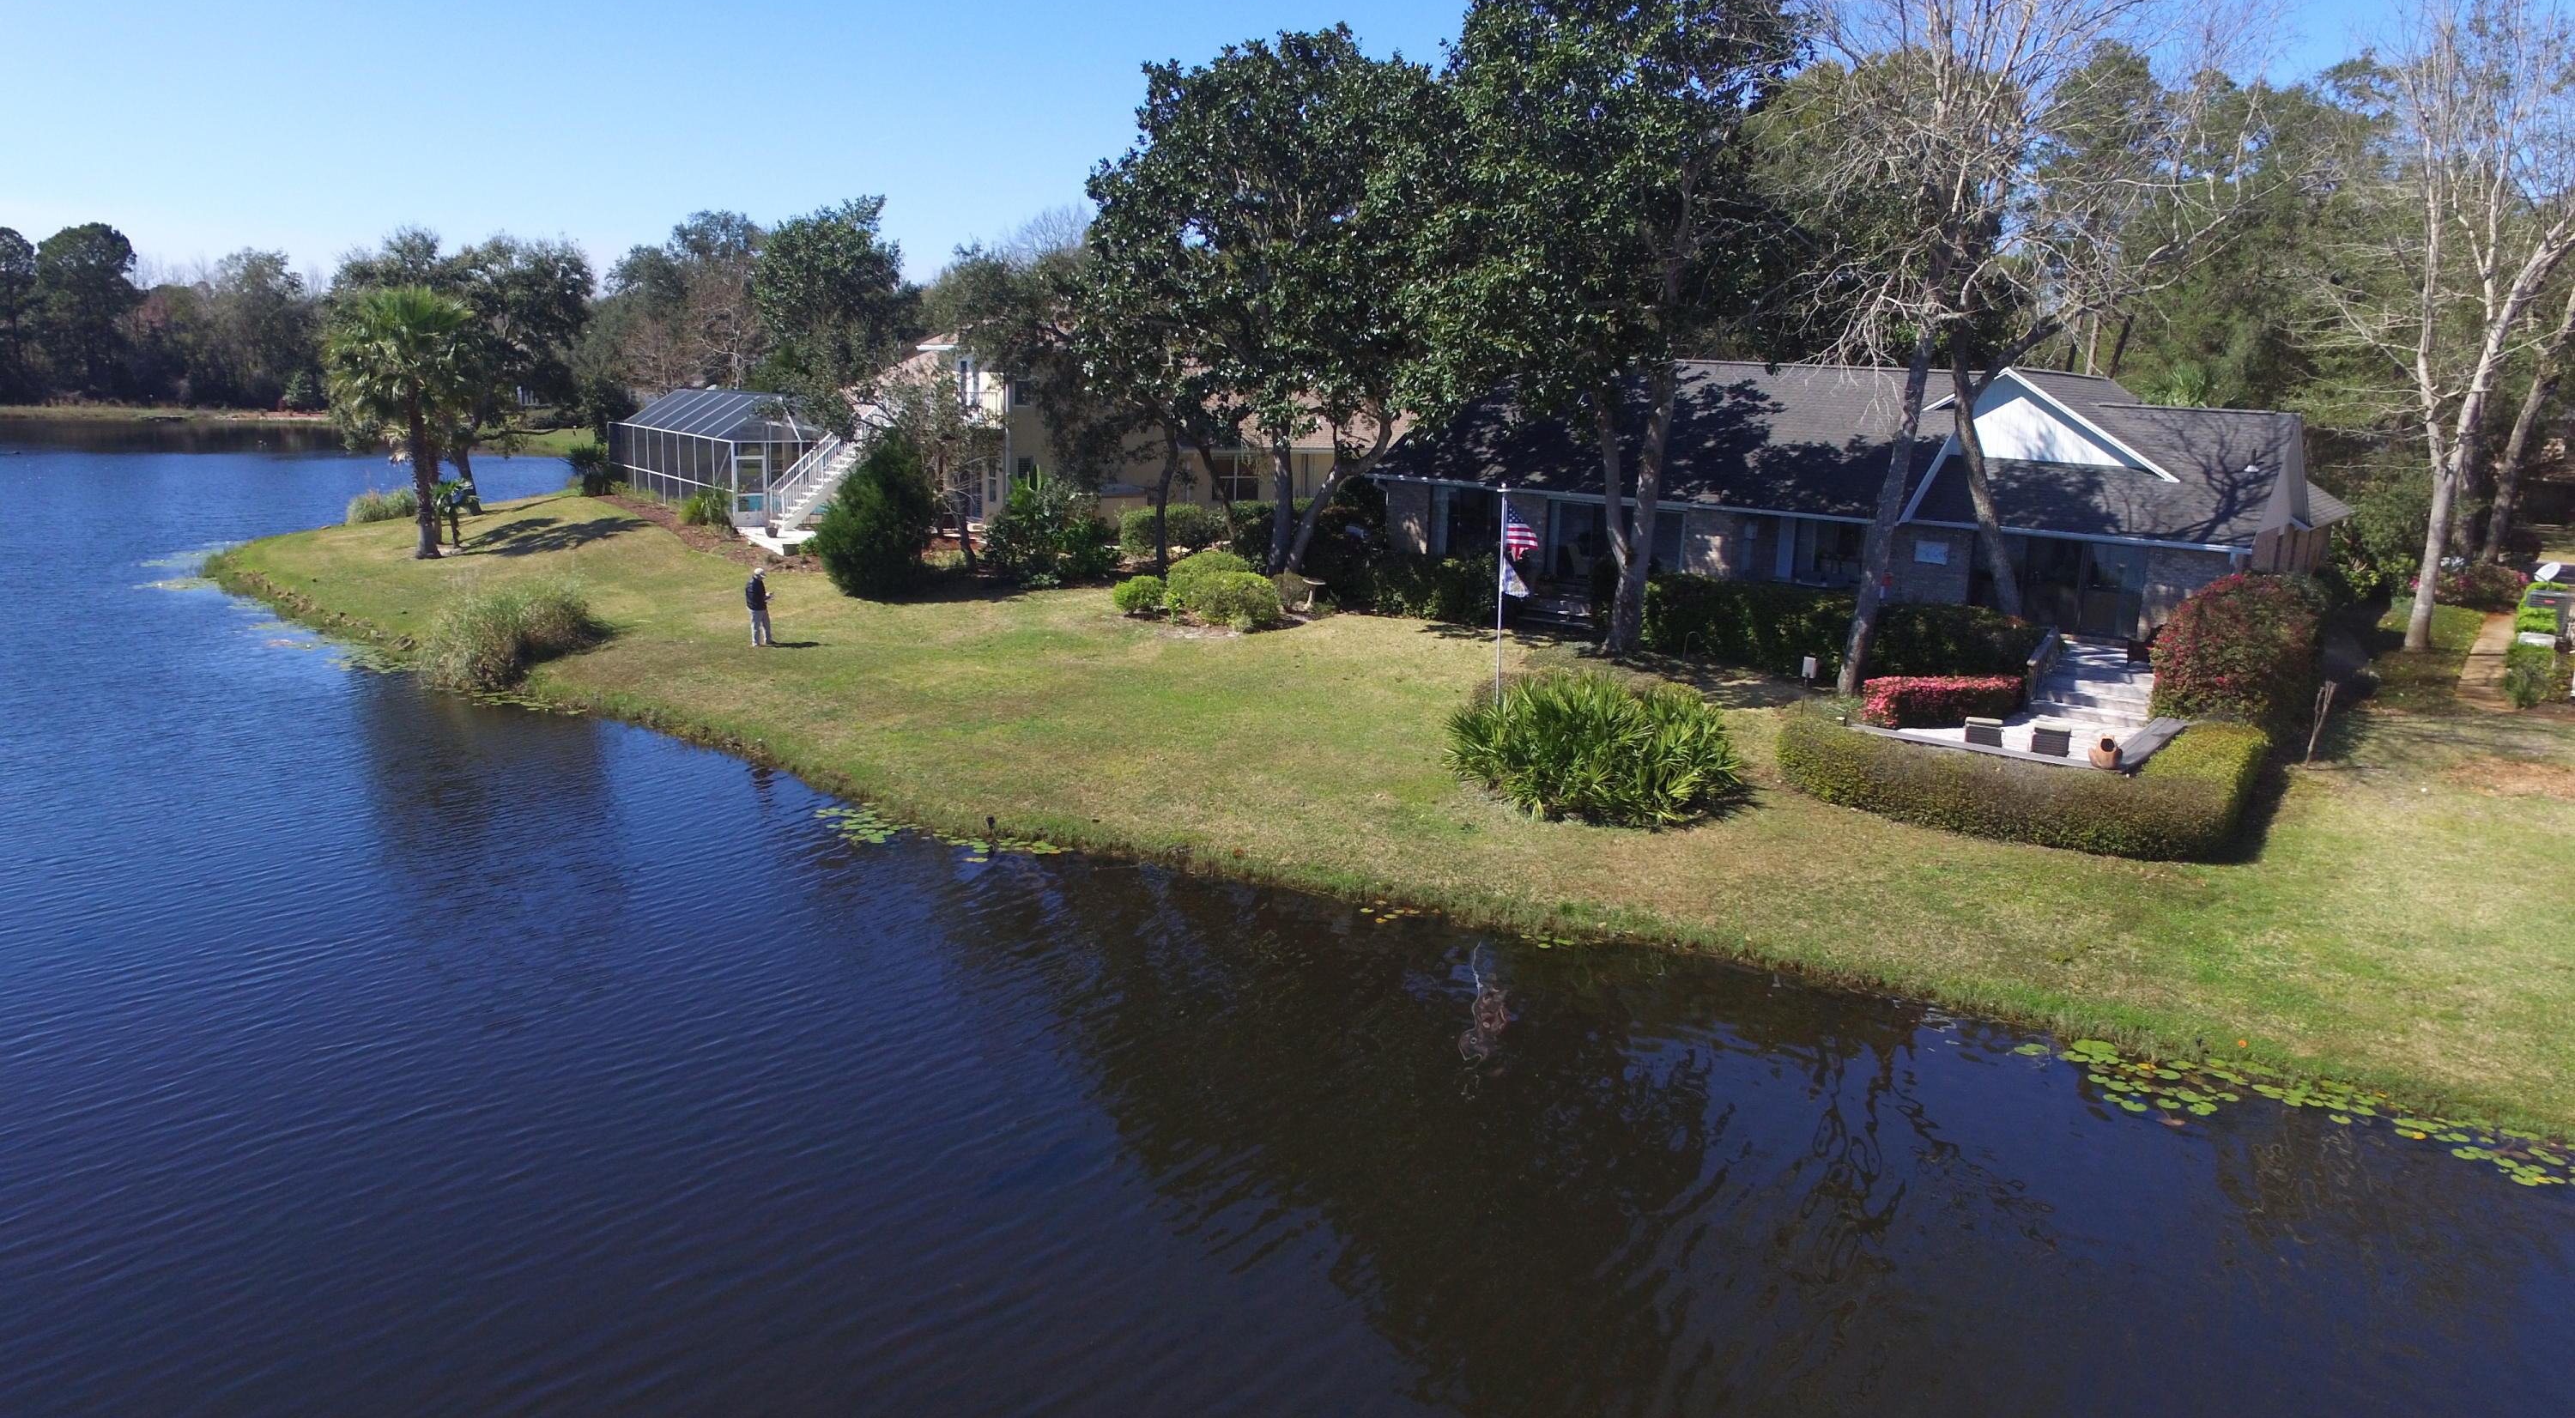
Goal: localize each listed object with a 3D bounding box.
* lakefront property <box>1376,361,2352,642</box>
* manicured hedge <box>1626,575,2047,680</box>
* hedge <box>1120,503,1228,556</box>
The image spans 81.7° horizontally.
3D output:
[{"bbox_3d":[17.202,-7.354,46.372,24.200,6.500,17.200,12,16,37],"label":"lakefront property"},{"bbox_3d":[12.068,-1.934,33.425,9.000,1.650,2.200,11,16,36],"label":"manicured hedge"},{"bbox_3d":[-3.428,-5.412,44.951,3.300,1.550,1.700,-2,13,-15],"label":"hedge"}]

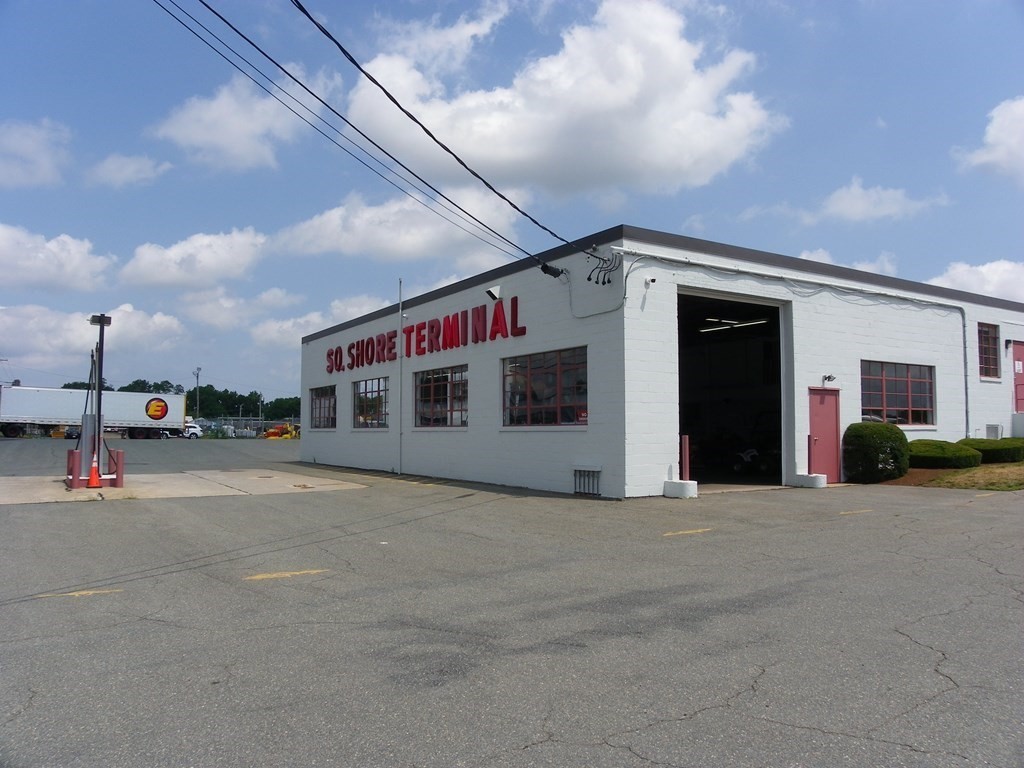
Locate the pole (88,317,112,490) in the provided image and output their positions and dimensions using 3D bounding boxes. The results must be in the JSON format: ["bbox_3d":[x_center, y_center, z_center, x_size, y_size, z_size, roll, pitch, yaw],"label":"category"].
[{"bbox_3d":[-9.250,0.350,17.235,0.450,3.787,0.520,2,-4,-32],"label":"pole"}]

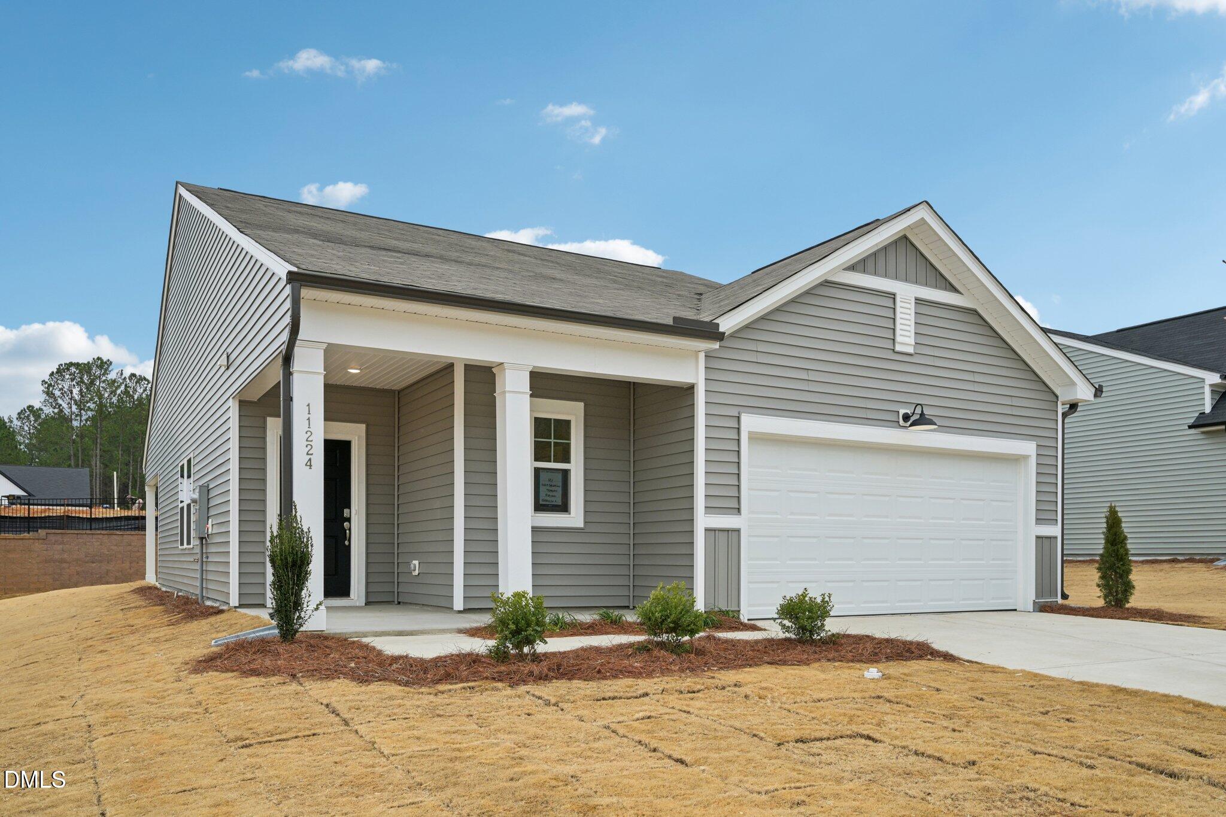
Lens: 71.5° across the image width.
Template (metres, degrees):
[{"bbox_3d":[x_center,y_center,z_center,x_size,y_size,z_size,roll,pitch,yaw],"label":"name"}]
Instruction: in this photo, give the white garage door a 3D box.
[{"bbox_3d":[3.614,1.497,10.815,4.846,2.160,0.121,3,-7,-29],"label":"white garage door"}]

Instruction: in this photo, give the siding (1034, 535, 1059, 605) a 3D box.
[{"bbox_3d":[6.022,2.223,11.829,0.474,0.919,0.050,3,-7,-29],"label":"siding"}]

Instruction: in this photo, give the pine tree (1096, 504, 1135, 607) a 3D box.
[{"bbox_3d":[7.242,2.127,12.273,0.555,1.494,0.535,3,-7,-29],"label":"pine tree"}]

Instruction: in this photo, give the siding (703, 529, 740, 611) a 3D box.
[{"bbox_3d":[1.231,1.810,9.517,0.485,0.919,0.050,3,-7,-29],"label":"siding"}]

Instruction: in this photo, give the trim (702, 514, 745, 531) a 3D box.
[{"bbox_3d":[1.241,1.279,9.552,0.535,0.156,0.050,3,-7,-29],"label":"trim"}]

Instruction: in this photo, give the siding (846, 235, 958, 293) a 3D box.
[{"bbox_3d":[3.751,-1.919,10.930,2.049,0.606,0.061,3,-7,-29],"label":"siding"}]

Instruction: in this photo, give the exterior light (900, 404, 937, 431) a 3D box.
[{"bbox_3d":[3.829,0.108,10.617,0.363,0.343,0.454,3,-7,-29],"label":"exterior light"}]

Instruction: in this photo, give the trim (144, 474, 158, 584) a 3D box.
[{"bbox_3d":[-11.040,2.910,20.357,0.283,2.473,0.283,3,-7,-29],"label":"trim"}]

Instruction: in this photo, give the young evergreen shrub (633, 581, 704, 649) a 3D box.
[{"bbox_3d":[0.483,1.743,7.155,0.565,0.575,0.545,0,-6,0],"label":"young evergreen shrub"}]

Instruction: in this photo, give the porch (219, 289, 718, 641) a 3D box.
[{"bbox_3d":[-1.843,0.696,10.143,4.391,3.099,3.634,3,-7,-29],"label":"porch"}]

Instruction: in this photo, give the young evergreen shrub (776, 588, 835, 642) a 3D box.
[{"bbox_3d":[1.743,1.874,7.708,0.525,0.495,0.505,0,-6,0],"label":"young evergreen shrub"}]

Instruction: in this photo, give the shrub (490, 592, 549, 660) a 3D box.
[{"bbox_3d":[-0.725,1.657,6.543,0.454,0.525,0.454,0,-6,0],"label":"shrub"}]

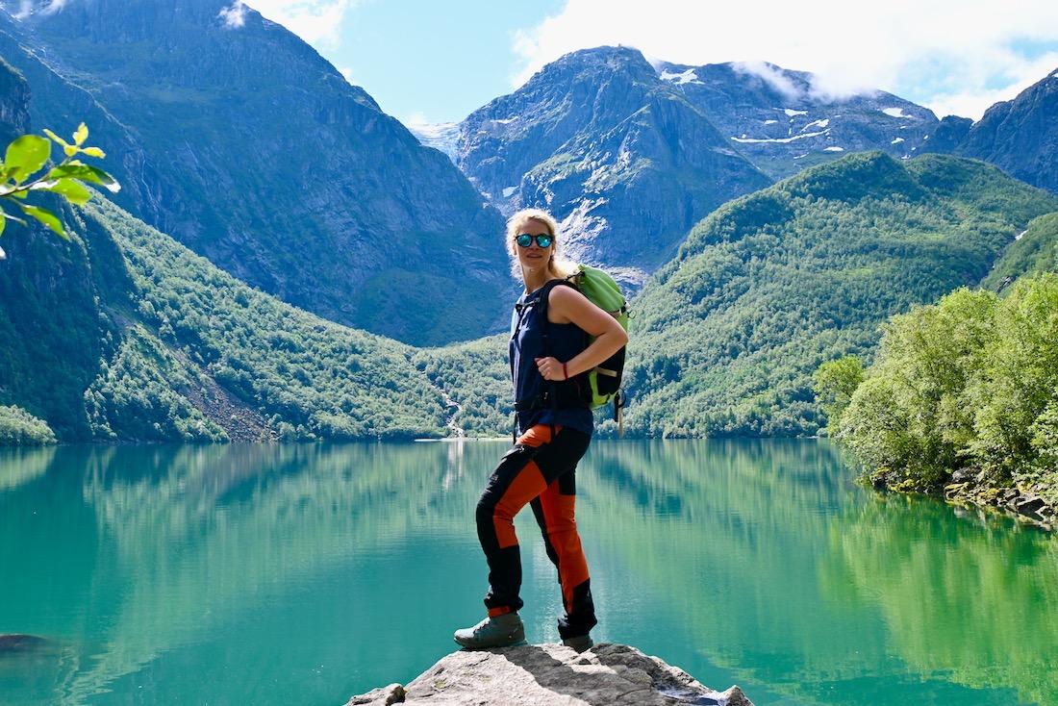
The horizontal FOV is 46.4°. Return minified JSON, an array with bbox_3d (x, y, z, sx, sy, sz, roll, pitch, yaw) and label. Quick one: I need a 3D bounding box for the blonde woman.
[{"bbox_3d":[0.045,0.280,4.670,0.620,1.660,0.480,1,-4,-17],"label":"blonde woman"}]

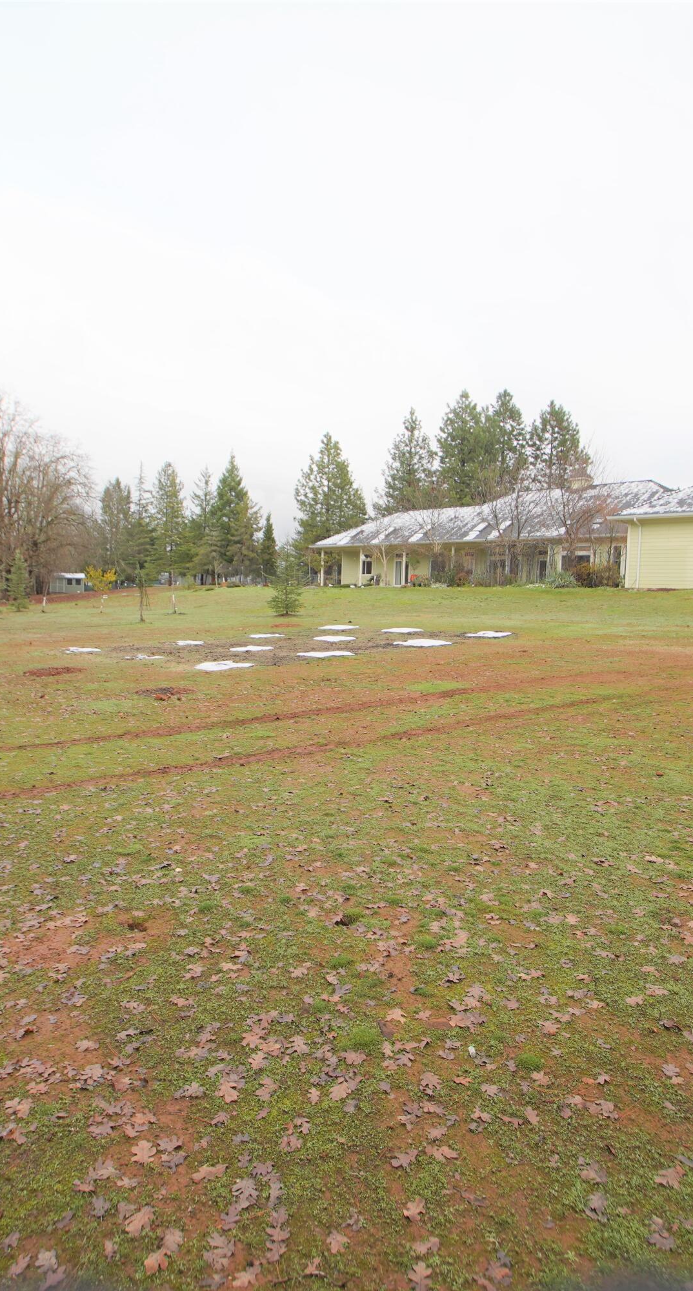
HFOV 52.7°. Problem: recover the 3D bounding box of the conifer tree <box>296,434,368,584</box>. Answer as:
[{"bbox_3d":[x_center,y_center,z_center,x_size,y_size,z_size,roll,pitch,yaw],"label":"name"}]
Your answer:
[{"bbox_3d":[-1.320,-11.947,61.000,6.400,13.070,6.400,1,4,0],"label":"conifer tree"}]

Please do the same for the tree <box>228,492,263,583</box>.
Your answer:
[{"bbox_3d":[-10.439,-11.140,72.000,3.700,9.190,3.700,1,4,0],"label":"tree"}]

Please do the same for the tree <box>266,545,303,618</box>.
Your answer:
[{"bbox_3d":[-2.292,-2.423,26.395,1.400,2.670,1.400,1,4,0],"label":"tree"}]

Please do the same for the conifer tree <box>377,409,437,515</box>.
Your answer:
[{"bbox_3d":[6.047,-14.559,69.000,6.200,17.470,6.200,1,4,0],"label":"conifer tree"}]

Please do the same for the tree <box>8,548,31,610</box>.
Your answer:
[{"bbox_3d":[-18.188,-3.612,38.869,1.300,3.350,1.300,1,4,0],"label":"tree"}]

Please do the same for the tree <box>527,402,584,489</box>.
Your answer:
[{"bbox_3d":[20.081,-14.354,67.000,5.800,17.980,5.800,1,4,0],"label":"tree"}]

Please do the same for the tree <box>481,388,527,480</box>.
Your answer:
[{"bbox_3d":[15.454,-15.454,69.000,5.400,19.560,5.400,1,4,0],"label":"tree"}]

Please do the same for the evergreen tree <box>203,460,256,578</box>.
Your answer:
[{"bbox_3d":[-12.005,-12.719,71.491,5.600,13.010,5.600,1,4,0],"label":"evergreen tree"}]

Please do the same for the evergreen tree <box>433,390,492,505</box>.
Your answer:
[{"bbox_3d":[12.559,-16.203,73.193,7.000,20.620,7.000,1,4,0],"label":"evergreen tree"}]

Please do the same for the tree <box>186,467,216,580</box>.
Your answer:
[{"bbox_3d":[-15.293,-12.811,74.000,3.600,12.170,3.600,1,4,0],"label":"tree"}]

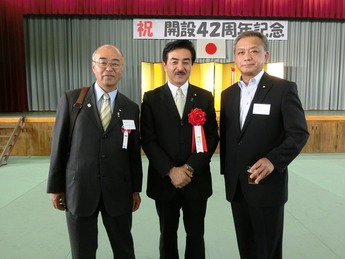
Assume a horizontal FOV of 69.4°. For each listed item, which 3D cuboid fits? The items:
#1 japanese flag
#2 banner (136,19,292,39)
[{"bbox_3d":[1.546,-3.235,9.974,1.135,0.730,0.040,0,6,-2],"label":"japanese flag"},{"bbox_3d":[1.536,-3.968,9.897,6.160,0.749,0.040,0,6,-2],"label":"banner"}]

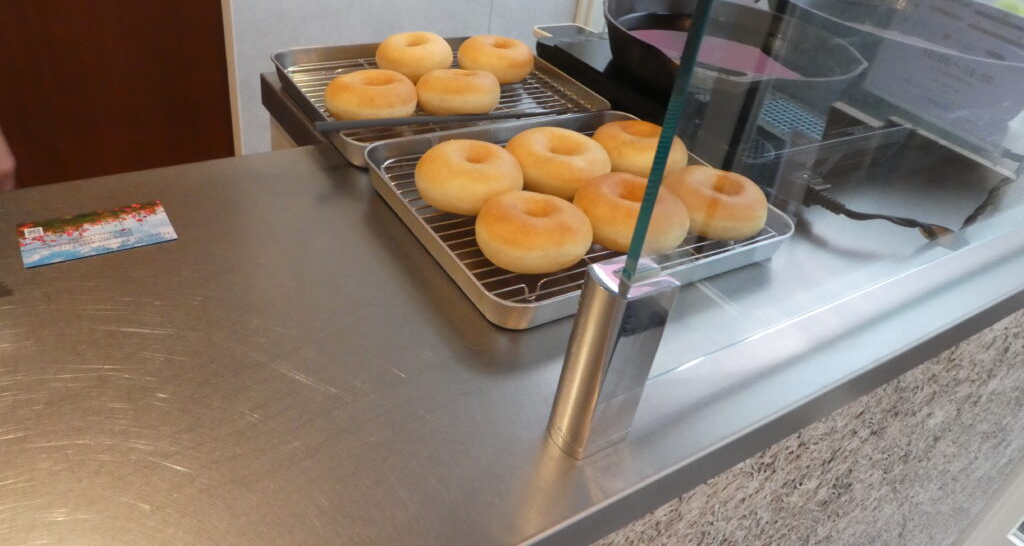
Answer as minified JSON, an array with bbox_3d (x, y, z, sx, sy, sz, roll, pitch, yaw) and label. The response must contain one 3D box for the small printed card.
[{"bbox_3d":[-0.286,-0.029,0.491,0.091,0.002,0.055,-15,42,-31],"label":"small printed card"}]

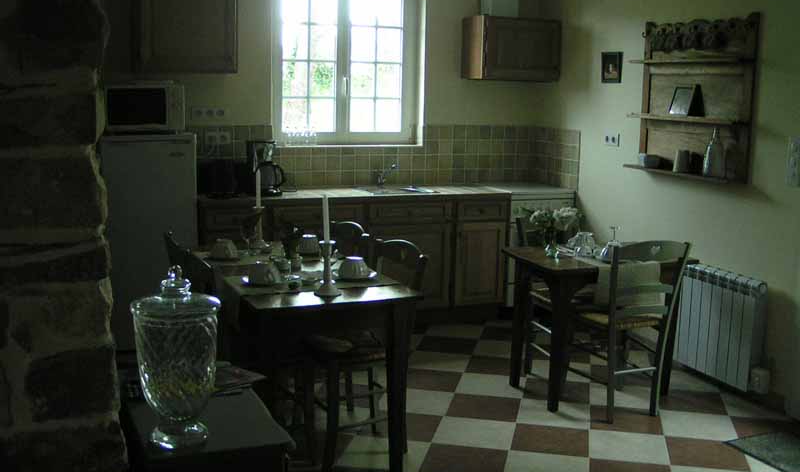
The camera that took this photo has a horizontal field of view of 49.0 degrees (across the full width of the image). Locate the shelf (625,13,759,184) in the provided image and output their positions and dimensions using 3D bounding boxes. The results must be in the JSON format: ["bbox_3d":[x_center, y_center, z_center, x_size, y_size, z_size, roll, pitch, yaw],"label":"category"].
[{"bbox_3d":[1.580,-0.761,4.842,0.170,0.870,0.890,-2,10,-21],"label":"shelf"}]

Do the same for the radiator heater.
[{"bbox_3d":[1.680,0.470,4.691,0.100,0.570,0.630,-2,10,-21],"label":"radiator heater"}]

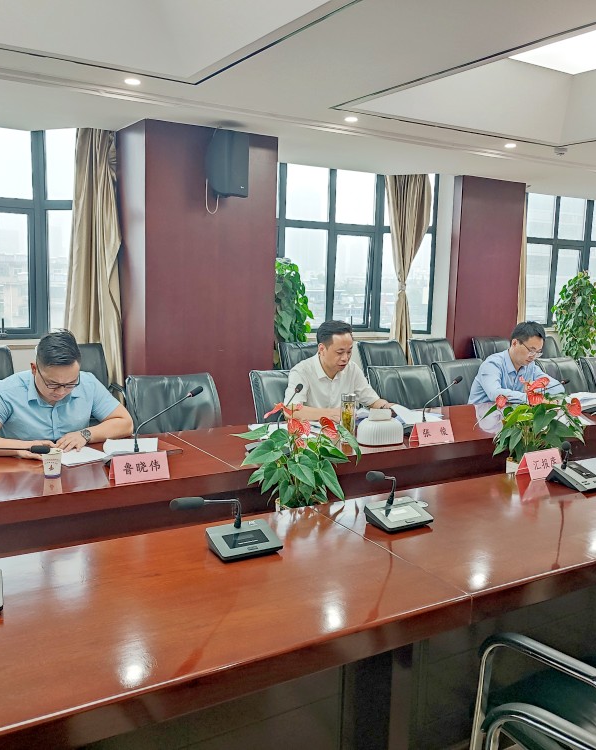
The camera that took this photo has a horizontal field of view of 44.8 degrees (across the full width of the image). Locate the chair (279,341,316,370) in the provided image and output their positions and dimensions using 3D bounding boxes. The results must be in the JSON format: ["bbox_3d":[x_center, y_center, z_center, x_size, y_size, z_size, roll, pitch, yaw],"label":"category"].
[{"bbox_3d":[0.174,0.277,5.264,0.560,0.970,0.620,-3,9,-31],"label":"chair"}]

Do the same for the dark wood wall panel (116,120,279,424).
[{"bbox_3d":[-0.767,-0.552,5.556,1.010,2.500,0.600,-3,9,-31],"label":"dark wood wall panel"}]

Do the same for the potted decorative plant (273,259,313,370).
[{"bbox_3d":[-0.120,-0.197,6.440,0.500,1.663,0.500,-3,9,-31],"label":"potted decorative plant"}]

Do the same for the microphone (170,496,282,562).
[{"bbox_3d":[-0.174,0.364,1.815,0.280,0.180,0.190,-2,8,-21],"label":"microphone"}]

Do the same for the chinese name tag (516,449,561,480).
[{"bbox_3d":[0.990,0.358,2.940,0.201,0.103,0.087,-3,9,-31],"label":"chinese name tag"}]

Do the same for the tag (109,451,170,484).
[{"bbox_3d":[-0.572,0.333,2.612,0.200,0.096,0.080,-3,9,-31],"label":"tag"}]

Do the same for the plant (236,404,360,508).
[{"bbox_3d":[-0.003,0.353,2.612,0.430,0.500,0.430,2,8,0],"label":"plant"}]

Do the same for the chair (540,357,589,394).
[{"bbox_3d":[2.064,0.373,5.264,0.580,0.930,0.600,-3,10,-31],"label":"chair"}]

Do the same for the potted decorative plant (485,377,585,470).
[{"bbox_3d":[1.110,0.305,3.393,0.440,0.585,0.420,-3,9,-31],"label":"potted decorative plant"}]

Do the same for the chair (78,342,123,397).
[{"bbox_3d":[-1.588,0.271,5.382,0.580,0.950,0.620,-3,9,-31],"label":"chair"}]

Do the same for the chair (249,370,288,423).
[{"bbox_3d":[0.062,0.487,3.642,0.560,0.970,0.620,-3,9,-31],"label":"chair"}]

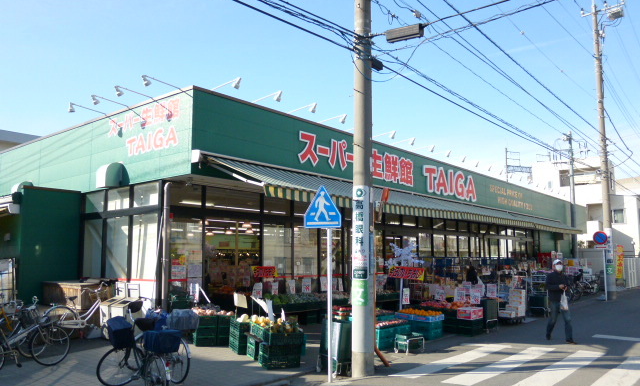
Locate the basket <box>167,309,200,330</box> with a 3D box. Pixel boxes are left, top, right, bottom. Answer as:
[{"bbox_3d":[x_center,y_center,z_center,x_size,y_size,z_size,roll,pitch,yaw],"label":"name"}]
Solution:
[{"bbox_3d":[-1.930,1.791,7.580,0.400,0.250,0.330,5,-8,-32],"label":"basket"}]

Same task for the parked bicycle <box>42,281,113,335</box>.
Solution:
[{"bbox_3d":[-4.756,2.424,11.021,0.570,1.050,1.780,-6,-10,40],"label":"parked bicycle"}]

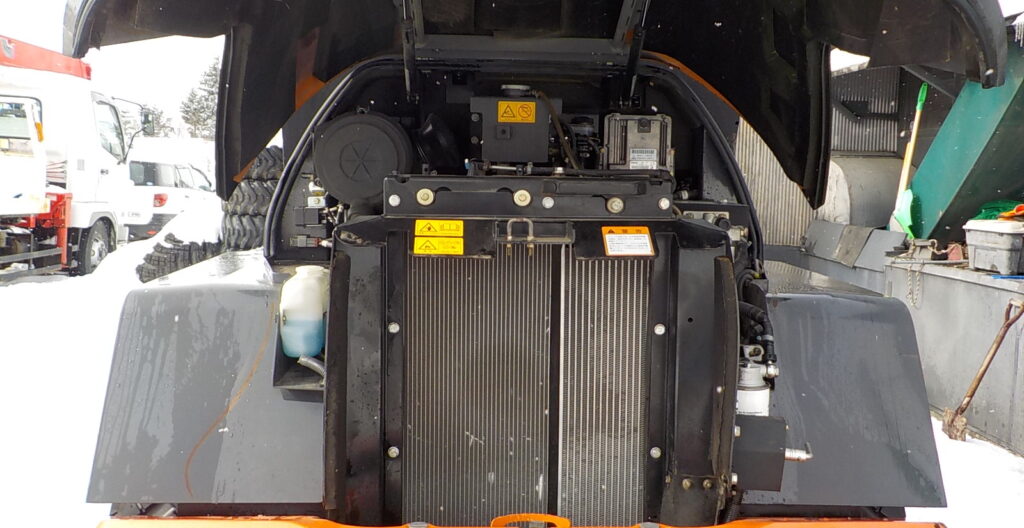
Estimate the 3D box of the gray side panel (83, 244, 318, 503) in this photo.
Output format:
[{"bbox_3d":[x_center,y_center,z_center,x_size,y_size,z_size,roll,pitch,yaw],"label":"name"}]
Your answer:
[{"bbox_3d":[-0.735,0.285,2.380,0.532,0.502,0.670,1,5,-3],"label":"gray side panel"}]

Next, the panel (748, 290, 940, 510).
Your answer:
[{"bbox_3d":[0.797,0.333,2.304,0.532,0.488,0.374,1,5,-3],"label":"panel"}]

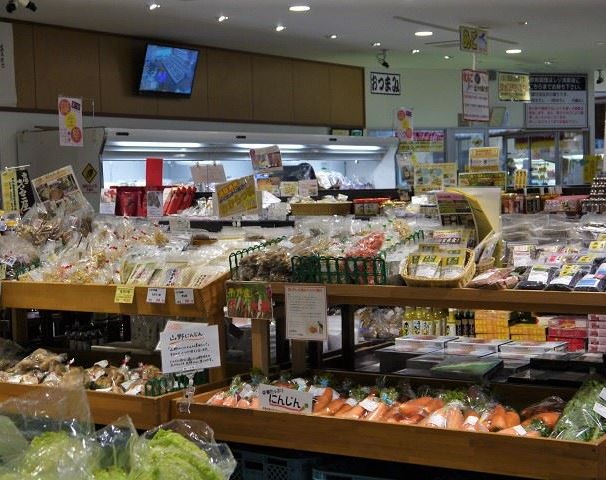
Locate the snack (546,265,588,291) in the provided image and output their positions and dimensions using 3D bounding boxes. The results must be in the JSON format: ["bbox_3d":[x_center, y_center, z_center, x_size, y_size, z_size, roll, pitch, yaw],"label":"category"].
[{"bbox_3d":[1.011,0.142,4.387,0.115,0.032,0.175,0,23,32],"label":"snack"}]

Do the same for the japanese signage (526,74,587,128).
[{"bbox_3d":[4.011,-2.187,18.100,1.120,0.860,0.040,-2,3,-20],"label":"japanese signage"}]

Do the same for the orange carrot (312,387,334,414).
[{"bbox_3d":[0.078,0.640,4.570,0.038,0.038,0.150,0,36,31],"label":"orange carrot"}]

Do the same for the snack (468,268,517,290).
[{"bbox_3d":[0.751,0.147,4.506,0.140,0.032,0.155,6,26,41],"label":"snack"}]

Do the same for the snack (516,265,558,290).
[{"bbox_3d":[0.912,0.142,4.438,0.120,0.032,0.175,0,23,32],"label":"snack"}]

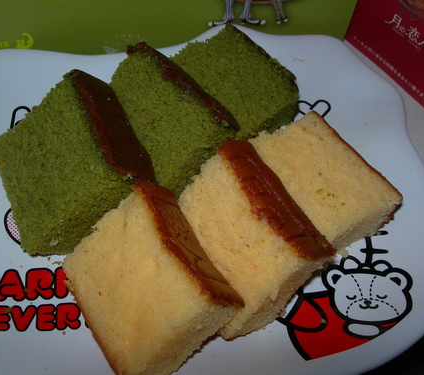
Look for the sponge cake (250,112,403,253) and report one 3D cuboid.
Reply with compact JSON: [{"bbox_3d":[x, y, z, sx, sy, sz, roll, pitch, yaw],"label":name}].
[{"bbox_3d":[0.043,0.003,0.259,0.056,0.025,0.062,-27,61,-20],"label":"sponge cake"}]

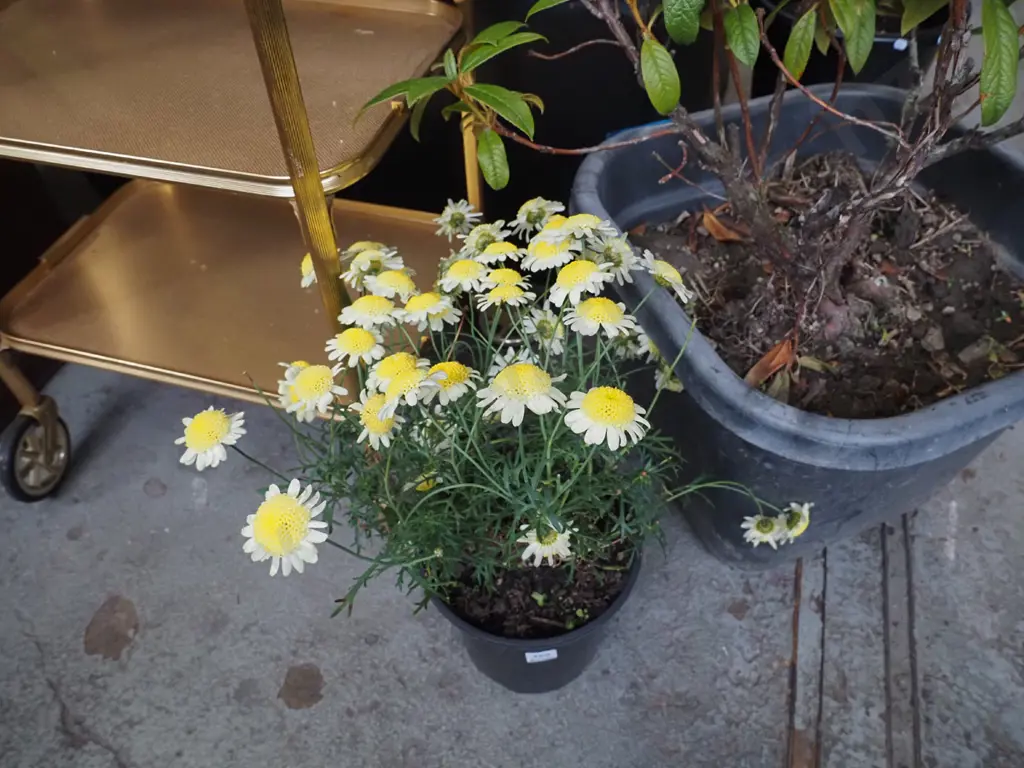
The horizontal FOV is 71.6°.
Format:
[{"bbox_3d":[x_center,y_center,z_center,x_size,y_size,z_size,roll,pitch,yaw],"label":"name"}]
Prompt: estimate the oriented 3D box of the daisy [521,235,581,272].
[{"bbox_3d":[0.036,-0.125,0.680,0.056,0.021,0.056,-13,30,10],"label":"daisy"}]

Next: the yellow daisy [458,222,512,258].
[{"bbox_3d":[-0.027,-0.148,0.725,0.055,0.055,0.023,-16,62,-13],"label":"yellow daisy"}]

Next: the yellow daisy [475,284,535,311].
[{"bbox_3d":[-0.005,-0.082,0.675,0.055,0.020,0.055,-3,25,0],"label":"yellow daisy"}]

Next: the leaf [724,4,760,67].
[{"bbox_3d":[0.227,-0.343,0.700,0.034,0.057,0.013,-12,21,9],"label":"leaf"}]

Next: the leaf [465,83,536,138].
[{"bbox_3d":[-0.008,-0.223,0.573,0.075,0.014,0.027,41,58,16],"label":"leaf"}]

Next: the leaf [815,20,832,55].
[{"bbox_3d":[0.332,-0.373,0.755,0.022,0.044,0.011,-4,13,1],"label":"leaf"}]

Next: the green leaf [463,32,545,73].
[{"bbox_3d":[-0.005,-0.281,0.599,0.083,0.015,0.026,-26,49,-19],"label":"green leaf"}]

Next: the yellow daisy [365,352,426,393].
[{"bbox_3d":[-0.104,-0.009,0.645,0.054,0.022,0.054,-11,36,8],"label":"yellow daisy"}]

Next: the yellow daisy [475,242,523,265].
[{"bbox_3d":[-0.011,-0.132,0.710,0.049,0.019,0.049,-7,27,4],"label":"yellow daisy"}]

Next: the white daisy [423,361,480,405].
[{"bbox_3d":[-0.055,-0.001,0.645,0.053,0.022,0.053,0,40,-3],"label":"white daisy"}]

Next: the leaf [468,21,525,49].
[{"bbox_3d":[-0.014,-0.303,0.615,0.072,0.013,0.025,-36,54,-28],"label":"leaf"}]

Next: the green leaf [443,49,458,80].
[{"bbox_3d":[-0.050,-0.266,0.590,0.013,0.009,0.041,-9,61,-2],"label":"green leaf"}]

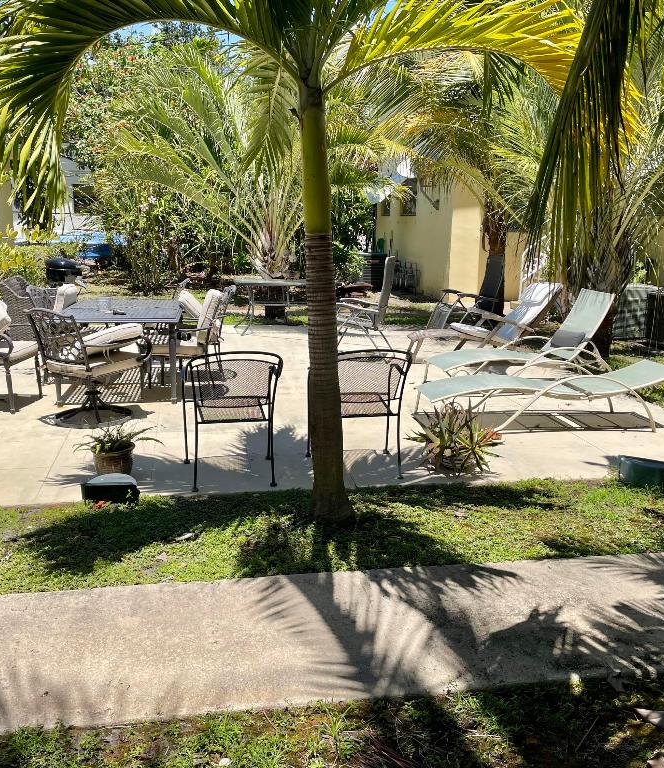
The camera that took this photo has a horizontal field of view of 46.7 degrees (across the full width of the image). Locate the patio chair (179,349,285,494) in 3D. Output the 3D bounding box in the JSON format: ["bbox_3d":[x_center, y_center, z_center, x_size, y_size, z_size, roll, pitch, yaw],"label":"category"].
[{"bbox_3d":[-0.647,0.179,4.836,0.590,0.835,0.600,-2,13,-11],"label":"patio chair"}]

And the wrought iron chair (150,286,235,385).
[{"bbox_3d":[-1.357,-0.475,7.427,0.740,0.910,0.630,1,12,-2],"label":"wrought iron chair"}]

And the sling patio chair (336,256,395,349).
[{"bbox_3d":[0.403,-0.857,8.835,0.720,1.150,0.600,3,12,7],"label":"sling patio chair"}]

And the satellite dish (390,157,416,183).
[{"bbox_3d":[1.729,-5.127,18.341,0.500,0.520,0.250,6,13,22],"label":"satellite dish"}]

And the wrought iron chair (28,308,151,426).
[{"bbox_3d":[-1.898,-0.168,6.003,0.620,0.880,0.740,7,13,25],"label":"wrought iron chair"}]

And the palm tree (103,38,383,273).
[{"bbox_3d":[-1.210,-3.076,11.920,4.100,4.100,3.700,-1,13,-10],"label":"palm tree"}]

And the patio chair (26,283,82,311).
[{"bbox_3d":[-2.712,-0.610,8.068,0.740,0.920,0.620,0,13,-5],"label":"patio chair"}]

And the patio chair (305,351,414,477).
[{"bbox_3d":[0.162,0.137,4.961,0.580,0.820,0.620,-1,12,-11],"label":"patio chair"}]

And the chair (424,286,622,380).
[{"bbox_3d":[1.866,-0.443,7.518,1.840,0.950,0.640,0,13,-5],"label":"chair"}]

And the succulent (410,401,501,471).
[{"bbox_3d":[0.796,0.327,5.141,0.570,0.450,0.490,-1,13,-10],"label":"succulent"}]

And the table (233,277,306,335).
[{"bbox_3d":[-0.732,-1.079,10.794,1.250,0.710,1.000,-1,12,-11],"label":"table"}]

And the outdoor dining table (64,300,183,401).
[{"bbox_3d":[-2.045,-0.368,7.505,1.050,0.710,1.820,-1,13,-10],"label":"outdoor dining table"}]

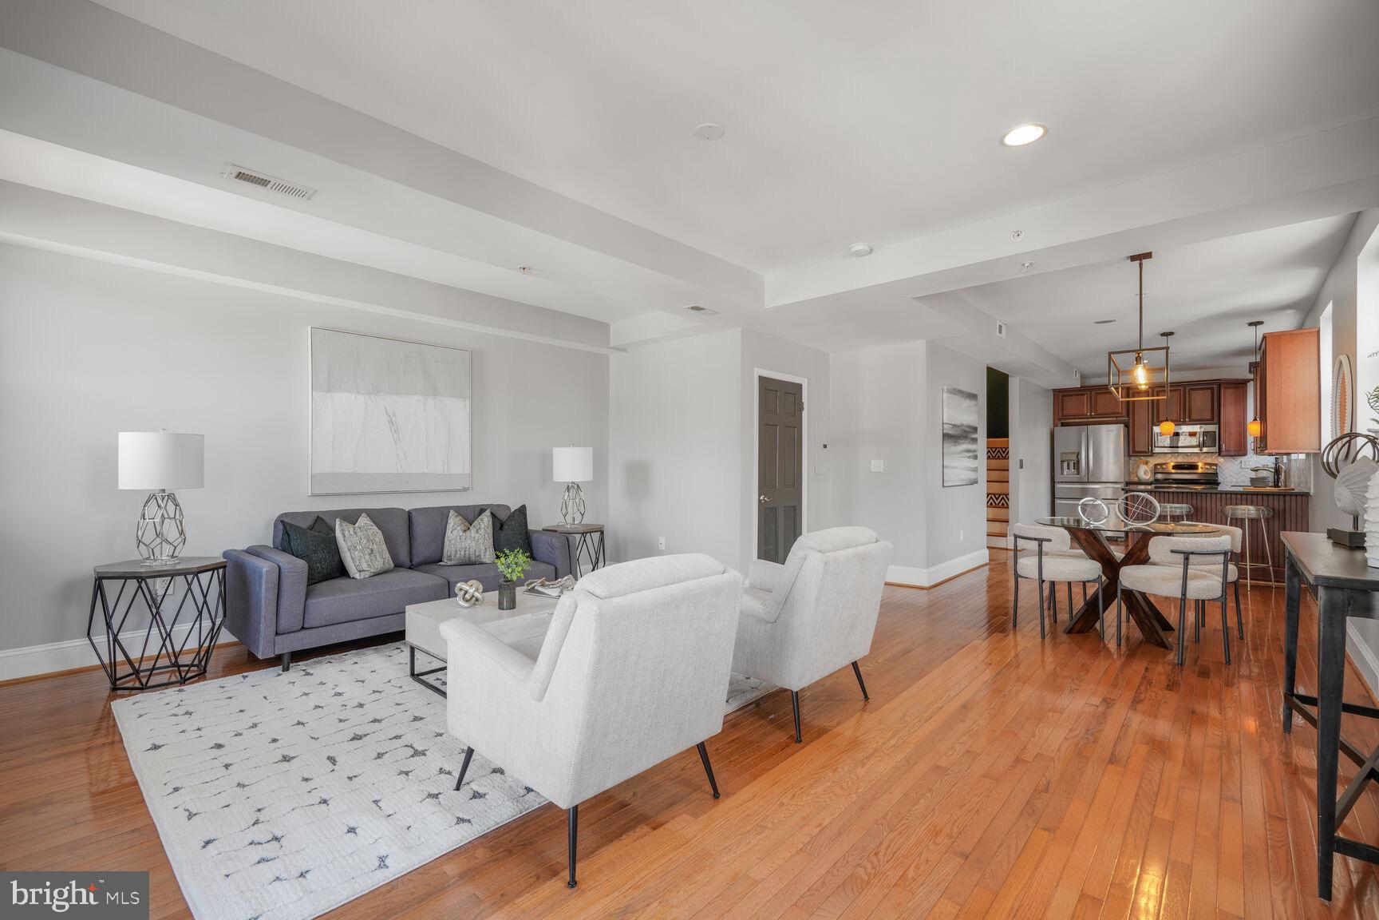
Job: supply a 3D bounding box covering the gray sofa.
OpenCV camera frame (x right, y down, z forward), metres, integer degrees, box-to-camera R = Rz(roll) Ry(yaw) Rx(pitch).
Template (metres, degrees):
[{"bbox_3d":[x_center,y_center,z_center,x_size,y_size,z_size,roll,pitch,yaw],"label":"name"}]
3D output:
[{"bbox_3d":[-1.987,0.801,4.517,0.890,0.860,2.170,0,-1,42],"label":"gray sofa"}]

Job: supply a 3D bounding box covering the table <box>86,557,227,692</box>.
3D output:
[{"bbox_3d":[-2.954,0.898,3.428,0.575,0.630,0.575,0,-1,42],"label":"table"}]

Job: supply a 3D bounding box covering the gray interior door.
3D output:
[{"bbox_3d":[0.857,0.239,5.790,0.050,2.020,0.765,0,-1,42],"label":"gray interior door"}]

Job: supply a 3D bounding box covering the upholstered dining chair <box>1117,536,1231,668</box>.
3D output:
[{"bbox_3d":[3.077,0.846,3.899,0.510,0.765,0.520,0,0,-3],"label":"upholstered dining chair"}]

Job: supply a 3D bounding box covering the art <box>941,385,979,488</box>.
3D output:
[{"bbox_3d":[2.950,-0.234,6.651,0.040,1.020,1.110,0,-1,42],"label":"art"}]

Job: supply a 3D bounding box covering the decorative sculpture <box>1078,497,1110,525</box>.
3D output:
[{"bbox_3d":[2.965,0.374,4.492,0.200,0.205,0.070,0,0,34],"label":"decorative sculpture"}]

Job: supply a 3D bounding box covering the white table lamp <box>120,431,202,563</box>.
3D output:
[{"bbox_3d":[-3.024,0.207,3.513,0.370,0.765,0.370,0,-1,42],"label":"white table lamp"}]

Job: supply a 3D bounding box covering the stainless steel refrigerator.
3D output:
[{"bbox_3d":[6.439,0.395,9.792,0.910,1.780,0.840,0,-1,42],"label":"stainless steel refrigerator"}]

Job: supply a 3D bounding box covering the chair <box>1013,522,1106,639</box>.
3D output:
[{"bbox_3d":[2.639,0.849,4.401,0.520,0.765,0.510,0,0,-7],"label":"chair"}]

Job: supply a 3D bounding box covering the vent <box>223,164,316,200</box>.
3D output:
[{"bbox_3d":[-1.803,-1.184,2.637,0.148,0.020,0.318,0,-1,42],"label":"vent"}]

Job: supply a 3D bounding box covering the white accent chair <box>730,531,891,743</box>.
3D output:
[{"bbox_3d":[0.471,0.771,3.078,0.850,0.890,0.730,0,-1,42],"label":"white accent chair"}]

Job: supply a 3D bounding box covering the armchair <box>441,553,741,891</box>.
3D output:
[{"bbox_3d":[-0.343,0.767,2.170,0.860,0.875,0.730,0,-1,42],"label":"armchair"}]

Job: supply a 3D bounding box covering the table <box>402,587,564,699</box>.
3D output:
[{"bbox_3d":[-0.914,1.007,3.559,0.670,0.400,1.160,0,-1,42],"label":"table"}]

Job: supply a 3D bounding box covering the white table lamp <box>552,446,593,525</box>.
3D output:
[{"bbox_3d":[-1.111,0.239,5.846,0.375,0.765,0.375,0,-1,0],"label":"white table lamp"}]

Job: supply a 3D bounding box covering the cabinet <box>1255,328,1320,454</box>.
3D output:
[{"bbox_3d":[5.889,-0.609,6.027,0.345,1.100,1.300,0,-1,42],"label":"cabinet"}]

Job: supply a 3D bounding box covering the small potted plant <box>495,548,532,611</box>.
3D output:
[{"bbox_3d":[-1.002,0.657,3.412,0.200,0.335,0.200,0,-1,42],"label":"small potted plant"}]

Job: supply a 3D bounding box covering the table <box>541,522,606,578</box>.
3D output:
[{"bbox_3d":[-1.031,0.919,5.460,0.575,0.630,0.575,0,-1,42],"label":"table"}]

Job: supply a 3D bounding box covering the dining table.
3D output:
[{"bbox_3d":[3.141,0.856,4.451,1.110,0.760,1.110,0,-1,42],"label":"dining table"}]

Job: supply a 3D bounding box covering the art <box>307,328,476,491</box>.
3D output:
[{"bbox_3d":[-2.333,-0.345,4.906,0.040,1.225,1.240,0,-1,42],"label":"art"}]

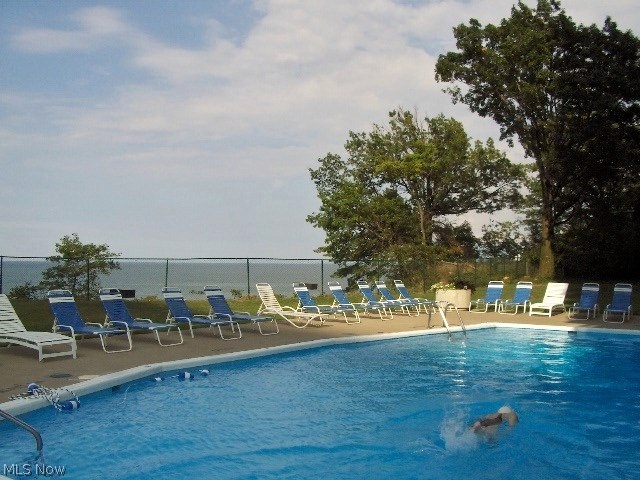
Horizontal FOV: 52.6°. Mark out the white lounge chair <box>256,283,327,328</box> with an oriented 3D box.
[{"bbox_3d":[-0.720,1.578,15.645,1.920,0.980,0.590,-1,-3,40],"label":"white lounge chair"}]

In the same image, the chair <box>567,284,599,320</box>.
[{"bbox_3d":[8.323,1.914,20.291,0.645,1.030,2.060,-1,-3,33],"label":"chair"}]

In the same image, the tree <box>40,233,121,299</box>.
[{"bbox_3d":[-9.993,1.085,27.000,3.200,2.800,2.900,1,-2,-20],"label":"tree"}]

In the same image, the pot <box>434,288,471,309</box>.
[{"bbox_3d":[4.880,2.149,23.488,1.240,0.730,1.150,0,-2,10],"label":"pot"}]

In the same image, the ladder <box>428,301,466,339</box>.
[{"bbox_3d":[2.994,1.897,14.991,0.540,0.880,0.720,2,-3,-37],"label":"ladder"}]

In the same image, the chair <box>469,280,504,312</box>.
[{"bbox_3d":[5.842,1.973,22.529,0.645,1.030,2.060,-1,-3,33],"label":"chair"}]

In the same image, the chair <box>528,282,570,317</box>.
[{"bbox_3d":[7.525,1.950,21.195,0.670,1.010,2.050,-1,-3,34],"label":"chair"}]

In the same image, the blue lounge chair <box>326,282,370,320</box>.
[{"bbox_3d":[1.118,1.691,18.104,1.930,0.960,0.620,-1,-3,42],"label":"blue lounge chair"}]

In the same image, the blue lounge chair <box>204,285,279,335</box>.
[{"bbox_3d":[-1.774,1.534,14.356,1.930,0.960,0.620,-1,-3,41],"label":"blue lounge chair"}]

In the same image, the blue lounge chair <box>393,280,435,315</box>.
[{"bbox_3d":[3.600,1.962,22.823,2.060,1.030,0.645,-1,-3,42],"label":"blue lounge chair"}]

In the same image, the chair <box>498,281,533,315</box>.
[{"bbox_3d":[6.728,1.965,22.088,0.645,1.030,2.060,-1,-3,33],"label":"chair"}]

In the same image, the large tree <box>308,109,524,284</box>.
[{"bbox_3d":[5.965,-2.627,40.000,12.800,11.000,11.500,0,-2,8],"label":"large tree"}]

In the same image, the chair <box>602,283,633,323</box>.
[{"bbox_3d":[9.046,1.895,19.586,0.645,1.030,2.060,-1,-3,33],"label":"chair"}]

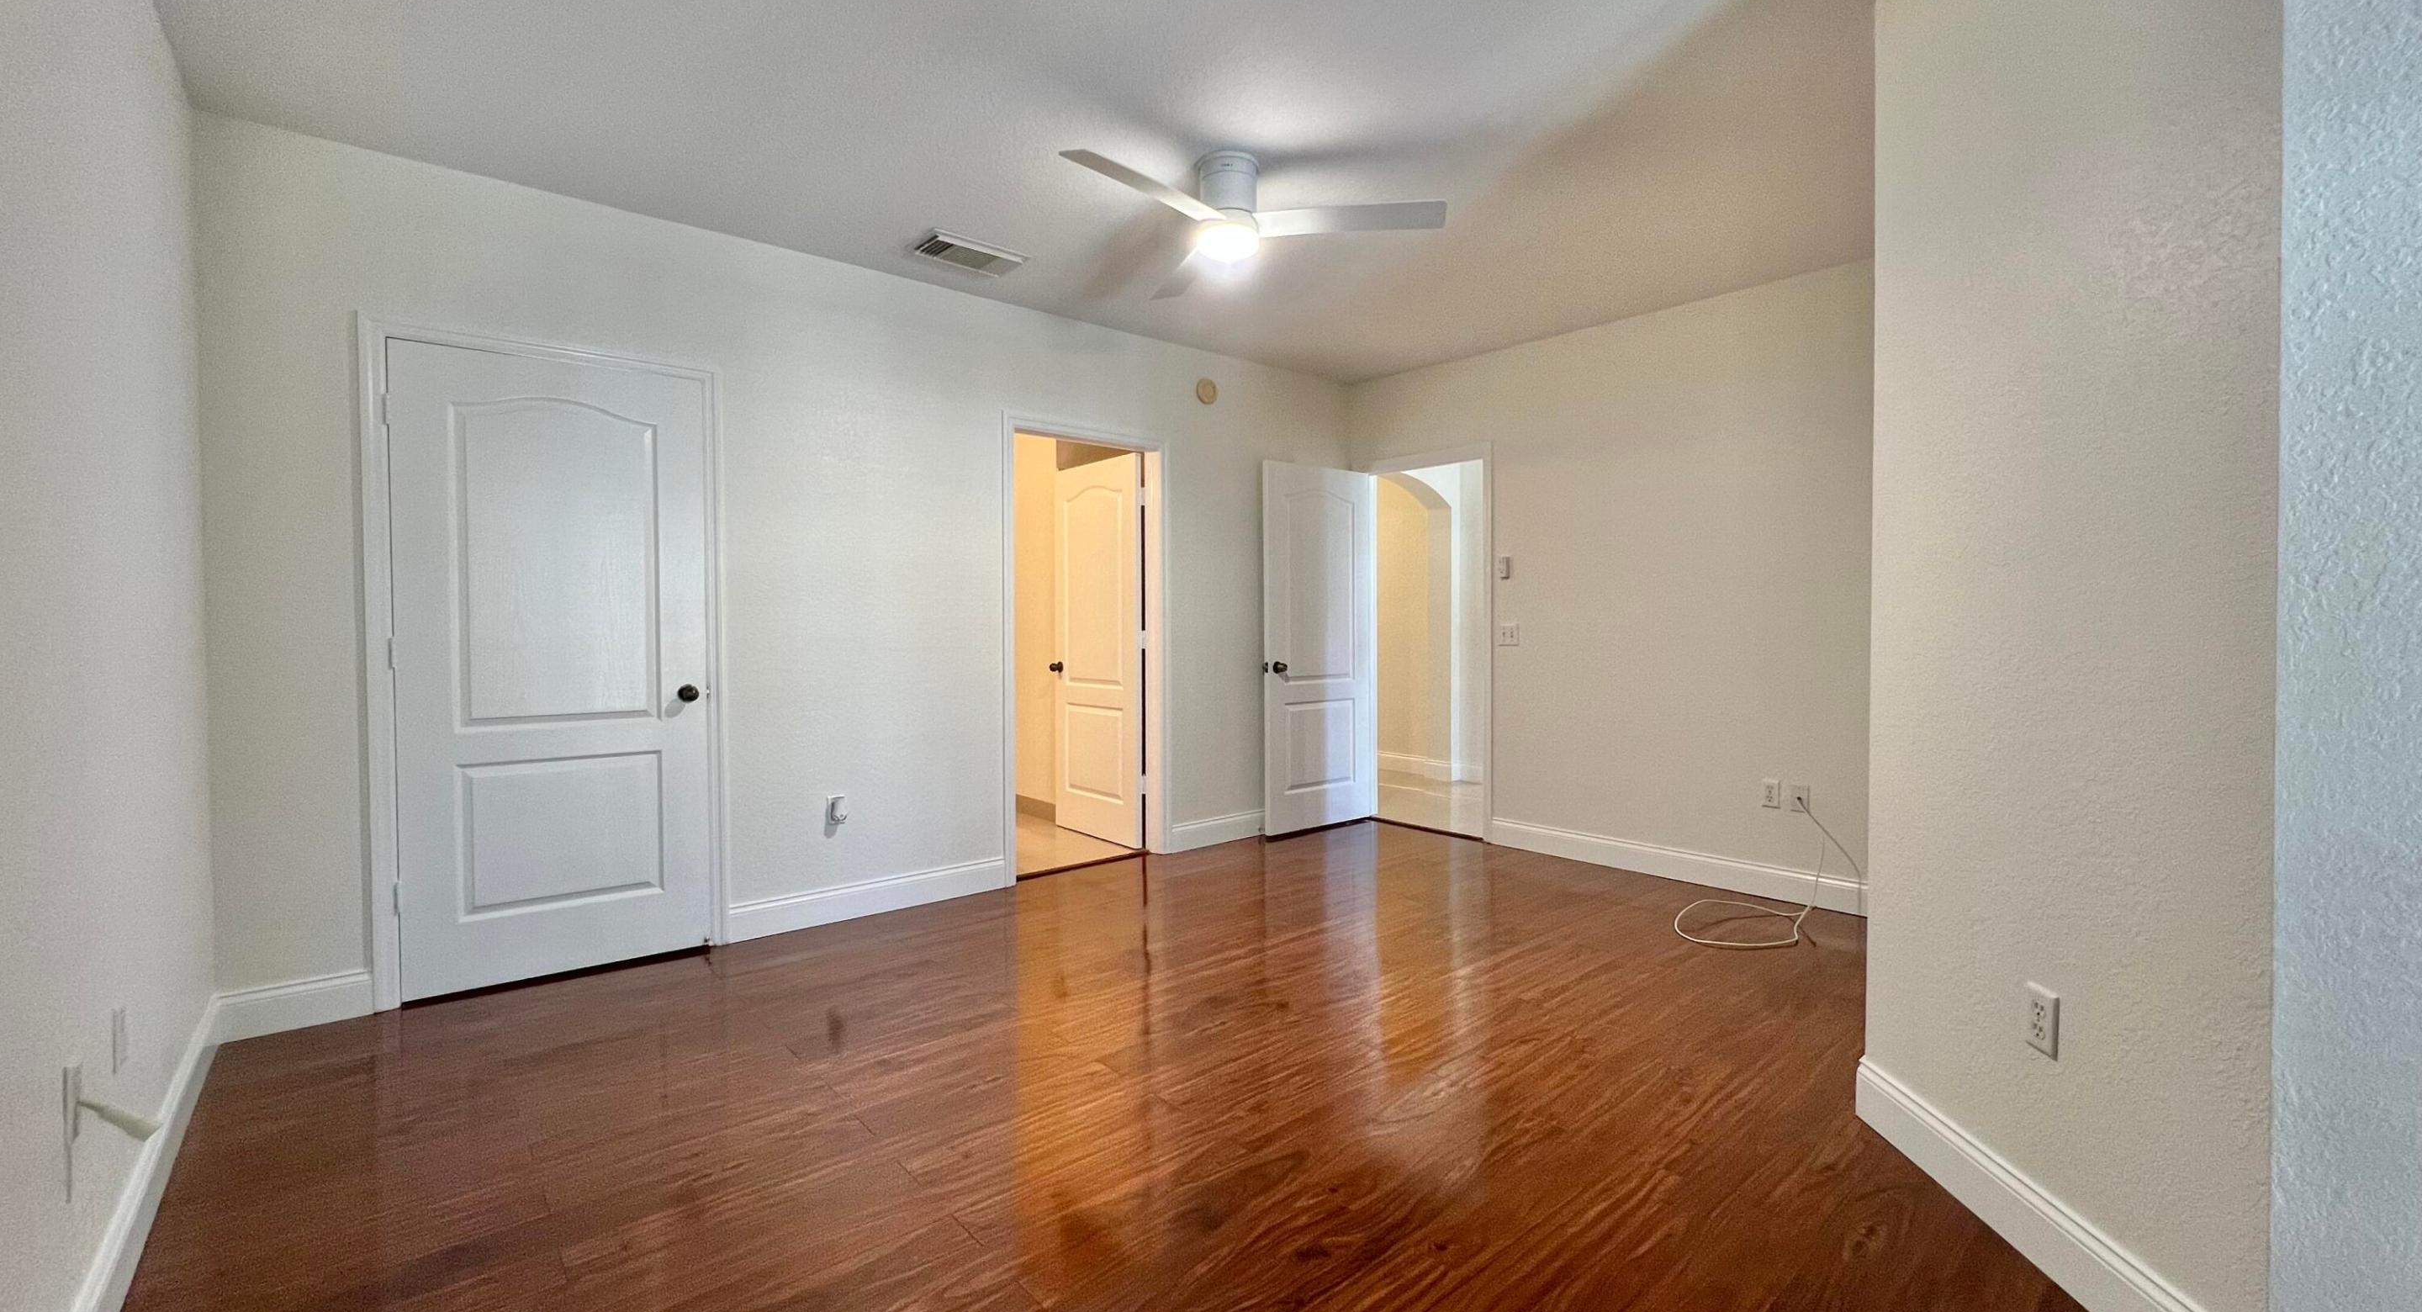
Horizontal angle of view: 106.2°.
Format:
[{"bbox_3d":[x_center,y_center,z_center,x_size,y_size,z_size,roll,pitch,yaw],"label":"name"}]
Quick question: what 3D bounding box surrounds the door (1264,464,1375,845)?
[{"bbox_3d":[0.612,-0.040,5.153,0.810,2.030,0.040,-2,2,-36],"label":"door"}]

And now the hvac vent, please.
[{"bbox_3d":[-0.918,-1.527,3.472,0.380,0.025,0.255,-2,3,-40],"label":"hvac vent"}]

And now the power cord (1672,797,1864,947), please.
[{"bbox_3d":[2.124,0.820,3.531,0.740,0.430,0.520,-2,3,-41],"label":"power cord"}]

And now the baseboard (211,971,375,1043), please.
[{"bbox_3d":[-2.649,1.013,2.642,0.325,0.140,0.016,-2,3,-39],"label":"baseboard"}]

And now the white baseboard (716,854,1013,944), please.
[{"bbox_3d":[-1.350,0.973,3.695,1.110,0.140,0.016,-2,3,-39],"label":"white baseboard"}]

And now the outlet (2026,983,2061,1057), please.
[{"bbox_3d":[1.480,0.650,1.621,0.008,0.115,0.071,0,2,4],"label":"outlet"}]

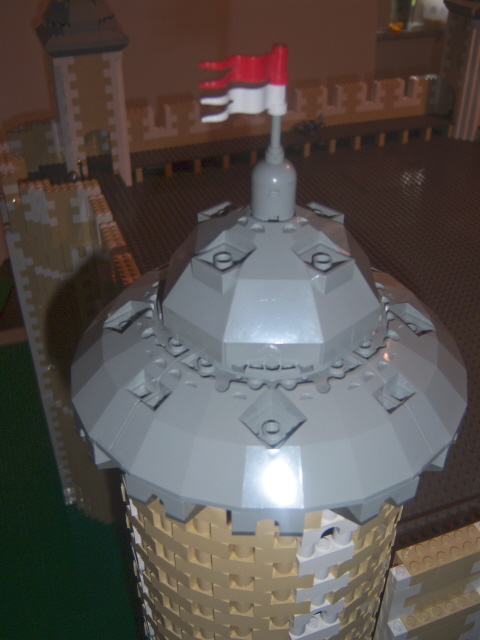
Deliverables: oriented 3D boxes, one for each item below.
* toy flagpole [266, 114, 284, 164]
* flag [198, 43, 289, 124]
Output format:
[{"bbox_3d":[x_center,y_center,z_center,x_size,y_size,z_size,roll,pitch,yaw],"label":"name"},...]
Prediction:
[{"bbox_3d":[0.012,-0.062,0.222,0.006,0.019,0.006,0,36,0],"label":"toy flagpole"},{"bbox_3d":[0.001,-0.074,0.208,0.030,0.021,0.009,-13,39,-18],"label":"flag"}]

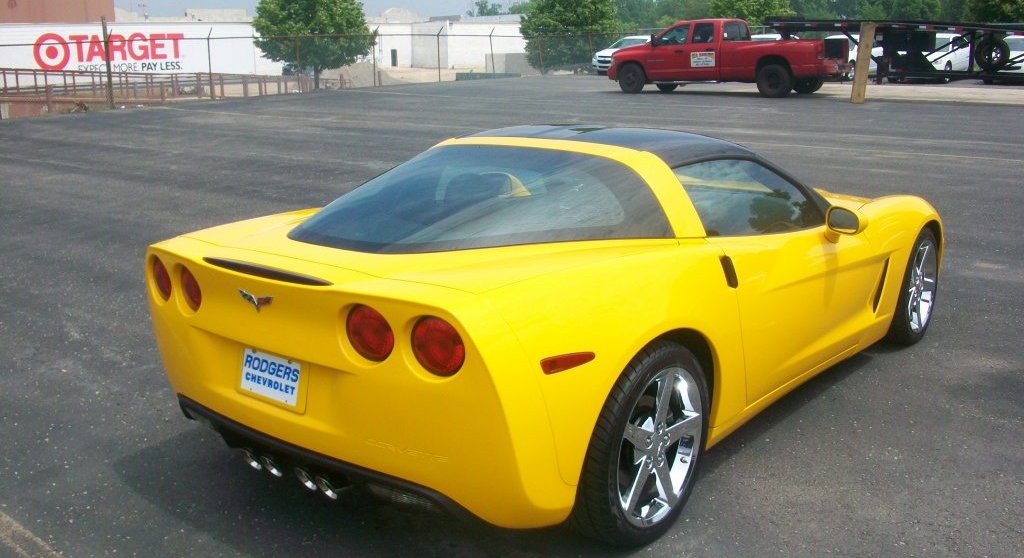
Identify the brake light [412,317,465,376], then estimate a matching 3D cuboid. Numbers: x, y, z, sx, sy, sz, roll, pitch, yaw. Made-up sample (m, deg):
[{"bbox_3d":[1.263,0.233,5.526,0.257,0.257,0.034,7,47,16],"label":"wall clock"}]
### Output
[{"bbox_3d":[-0.182,0.175,2.524,0.165,0.165,0.070,5,15,27],"label":"brake light"}]

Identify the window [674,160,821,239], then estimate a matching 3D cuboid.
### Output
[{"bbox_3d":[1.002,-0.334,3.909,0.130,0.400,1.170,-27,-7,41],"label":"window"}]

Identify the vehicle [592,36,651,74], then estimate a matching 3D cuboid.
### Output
[{"bbox_3d":[5.250,-9.063,38.300,1.800,1.530,4.700,11,18,39],"label":"vehicle"}]

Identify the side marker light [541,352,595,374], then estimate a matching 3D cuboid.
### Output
[{"bbox_3d":[0.152,0.220,2.553,0.195,0.047,0.030,-11,17,-38],"label":"side marker light"}]

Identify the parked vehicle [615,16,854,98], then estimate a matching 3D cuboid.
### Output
[{"bbox_3d":[5.575,-5.892,25.038,6.250,1.970,2.300,9,17,35],"label":"parked vehicle"}]

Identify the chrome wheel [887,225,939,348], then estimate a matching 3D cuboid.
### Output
[{"bbox_3d":[2.115,0.024,5.149,0.245,0.645,0.645,10,17,39],"label":"chrome wheel"}]

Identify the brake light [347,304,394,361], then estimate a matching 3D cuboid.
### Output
[{"bbox_3d":[-0.383,0.148,2.658,0.165,0.165,0.070,6,15,29],"label":"brake light"}]

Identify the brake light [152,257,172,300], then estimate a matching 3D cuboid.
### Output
[{"bbox_3d":[-1.203,-0.004,3.303,0.075,0.165,0.165,-12,17,-40],"label":"brake light"}]

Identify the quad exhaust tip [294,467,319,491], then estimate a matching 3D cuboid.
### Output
[{"bbox_3d":[-0.613,0.615,2.963,0.085,0.085,0.100,10,17,38],"label":"quad exhaust tip"}]

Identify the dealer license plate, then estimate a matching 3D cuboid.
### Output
[{"bbox_3d":[-0.751,0.304,2.951,0.290,0.140,0.020,10,3,39],"label":"dealer license plate"}]

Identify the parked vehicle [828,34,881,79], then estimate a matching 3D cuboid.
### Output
[{"bbox_3d":[11.400,-7.616,32.400,1.800,1.520,4.700,11,18,39],"label":"parked vehicle"}]

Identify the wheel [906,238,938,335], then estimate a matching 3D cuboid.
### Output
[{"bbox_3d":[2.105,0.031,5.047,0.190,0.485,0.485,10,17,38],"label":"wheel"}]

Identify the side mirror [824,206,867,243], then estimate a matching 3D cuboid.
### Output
[{"bbox_3d":[1.405,-0.231,3.993,0.190,0.160,0.140,10,17,38],"label":"side mirror"}]

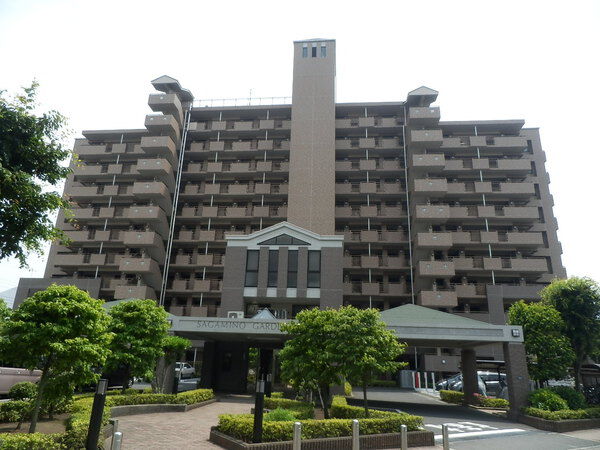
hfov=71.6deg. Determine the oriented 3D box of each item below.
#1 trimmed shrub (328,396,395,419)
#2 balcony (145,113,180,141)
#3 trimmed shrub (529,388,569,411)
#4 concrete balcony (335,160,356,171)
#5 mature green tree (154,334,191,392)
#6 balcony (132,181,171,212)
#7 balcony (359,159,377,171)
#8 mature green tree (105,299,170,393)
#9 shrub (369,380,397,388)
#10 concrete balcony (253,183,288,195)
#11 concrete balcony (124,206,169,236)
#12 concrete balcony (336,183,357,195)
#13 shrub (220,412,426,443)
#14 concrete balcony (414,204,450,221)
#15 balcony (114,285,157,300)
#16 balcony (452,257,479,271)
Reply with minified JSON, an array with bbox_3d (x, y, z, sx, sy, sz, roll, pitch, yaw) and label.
[{"bbox_3d":[1.605,5.344,11.414,0.750,0.700,2.864,8,-19,-18],"label":"trimmed shrub"},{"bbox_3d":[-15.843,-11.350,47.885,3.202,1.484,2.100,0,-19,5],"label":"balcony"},{"bbox_3d":[8.622,6.148,14.397,1.300,0.818,1.200,0,-19,6],"label":"trimmed shrub"},{"bbox_3d":[5.264,-6.702,48.971,2.255,1.211,1.200,0,-18,6],"label":"concrete balcony"},{"bbox_3d":[-5.228,5.750,16.967,1.560,2.443,1.500,0,-19,6],"label":"mature green tree"},{"bbox_3d":[-16.201,-3.580,45.756,3.150,1.400,2.400,0,-18,5],"label":"balcony"},{"bbox_3d":[7.828,-6.573,47.927,1.800,1.310,1.200,0,-18,5],"label":"balcony"},{"bbox_3d":[-5.802,4.339,14.544,2.550,3.460,2.500,0,-19,6],"label":"mature green tree"},{"bbox_3d":[7.056,13.555,35.602,2.360,0.550,0.700,0,-19,5],"label":"shrub"},{"bbox_3d":[-3.191,-3.863,47.950,4.000,1.220,1.500,0,-19,6],"label":"concrete balcony"},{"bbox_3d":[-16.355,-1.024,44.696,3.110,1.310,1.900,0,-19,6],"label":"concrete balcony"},{"bbox_3d":[4.985,-3.849,47.265,1.780,1.280,1.200,0,-18,5],"label":"concrete balcony"},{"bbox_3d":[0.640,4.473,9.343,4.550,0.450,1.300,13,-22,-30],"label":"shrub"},{"bbox_3d":[13.098,-0.997,41.350,3.194,1.328,1.600,0,-19,5],"label":"concrete balcony"},{"bbox_3d":[-16.609,7.055,42.138,3.200,1.280,2.200,0,-18,5],"label":"balcony"},{"bbox_3d":[17.021,4.251,43.545,2.700,1.320,1.400,0,-19,6],"label":"balcony"}]

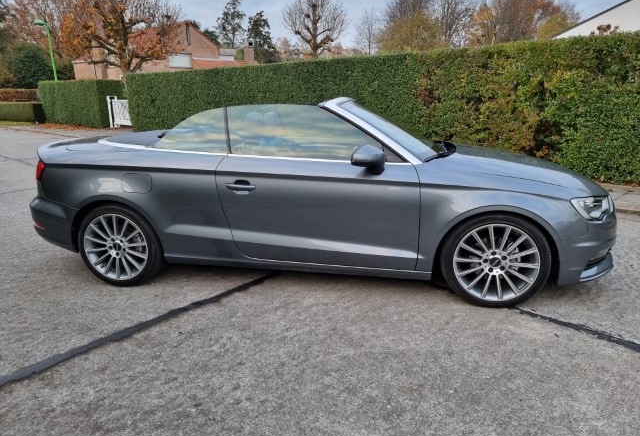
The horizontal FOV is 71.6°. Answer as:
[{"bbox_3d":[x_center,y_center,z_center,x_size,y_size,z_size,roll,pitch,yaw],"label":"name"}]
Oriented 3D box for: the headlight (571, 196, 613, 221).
[{"bbox_3d":[1.716,-0.105,2.786,0.380,0.165,0.400,1,17,10],"label":"headlight"}]

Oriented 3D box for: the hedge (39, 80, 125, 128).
[{"bbox_3d":[-10.046,-4.891,18.754,5.897,1.800,1.300,13,22,40],"label":"hedge"}]

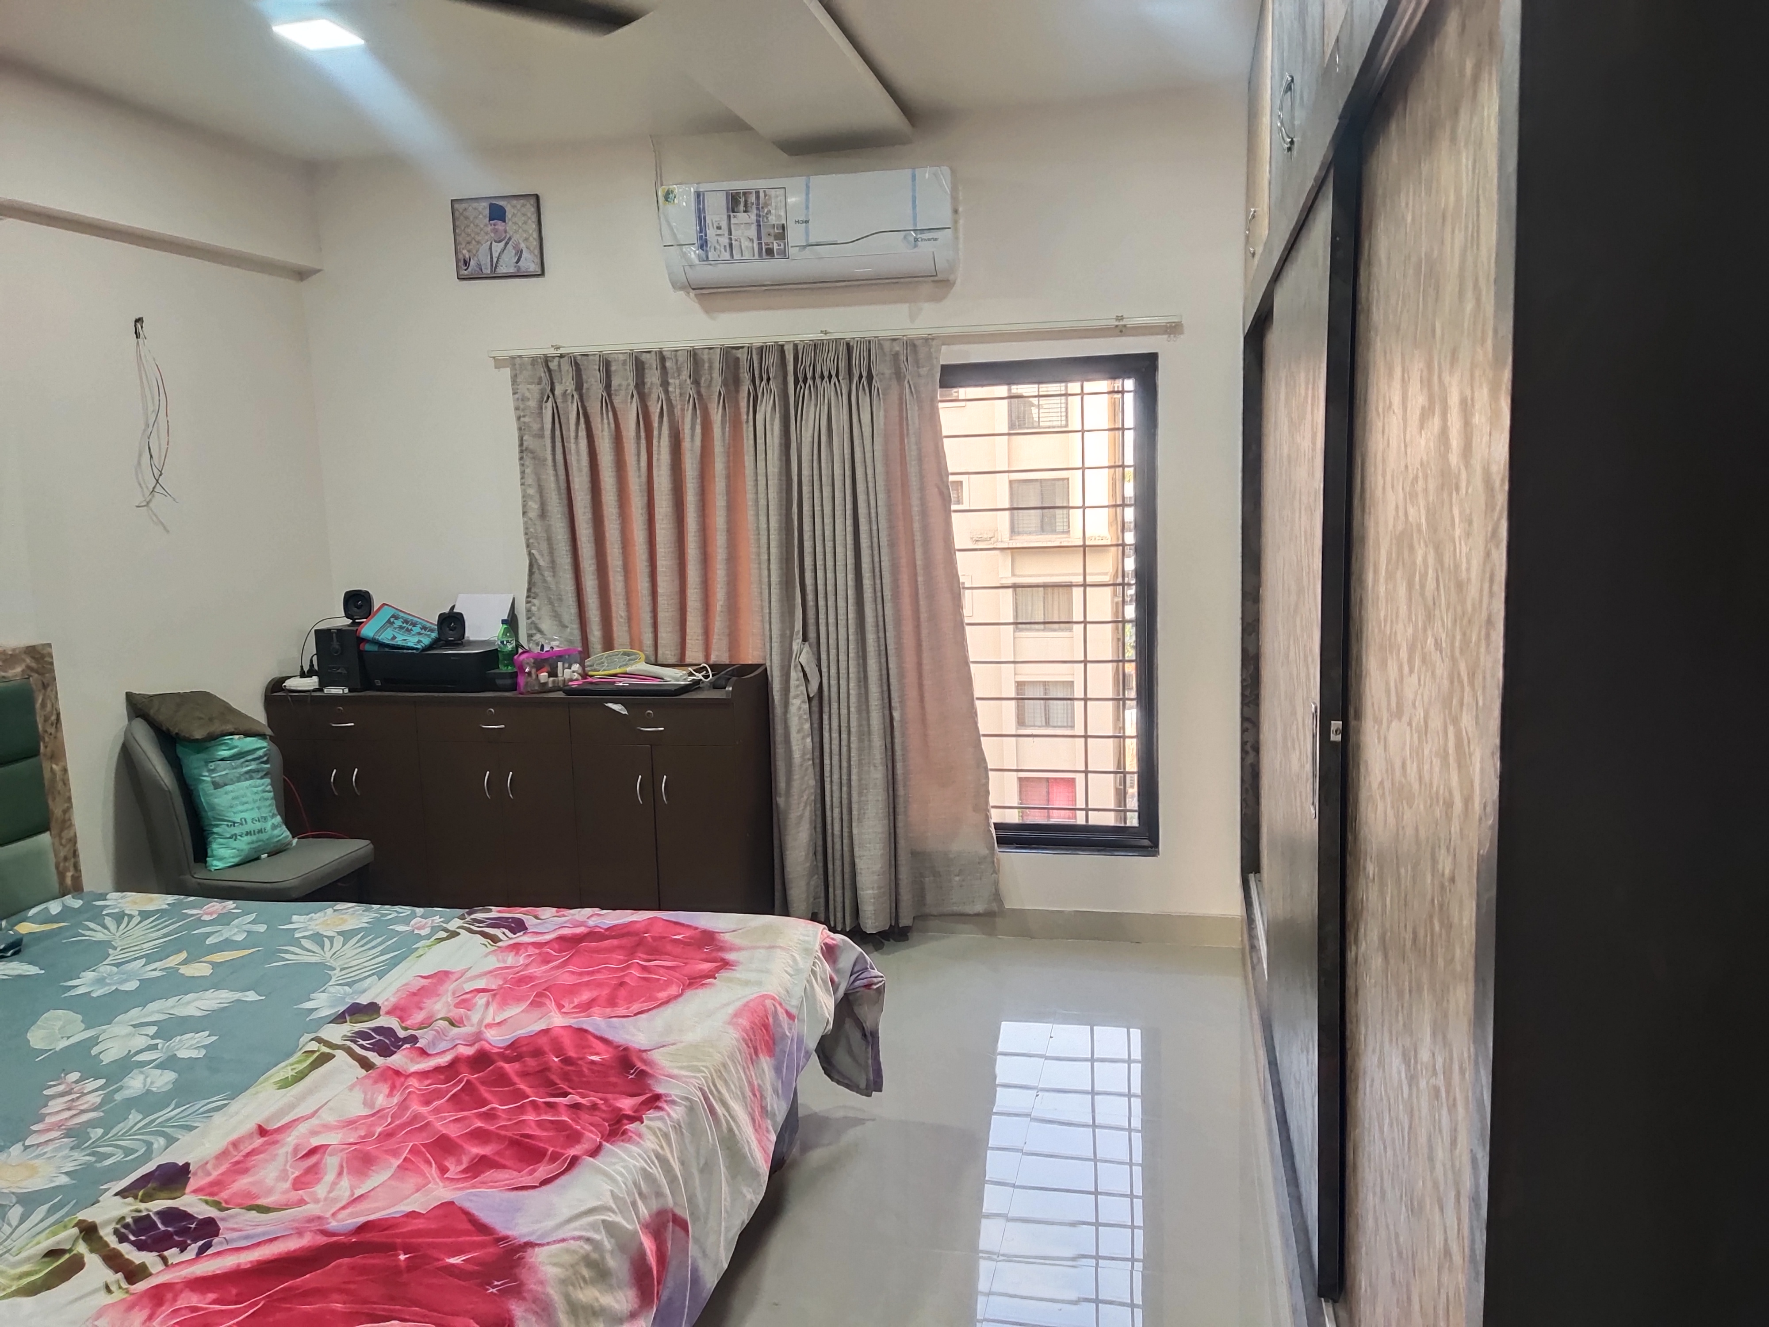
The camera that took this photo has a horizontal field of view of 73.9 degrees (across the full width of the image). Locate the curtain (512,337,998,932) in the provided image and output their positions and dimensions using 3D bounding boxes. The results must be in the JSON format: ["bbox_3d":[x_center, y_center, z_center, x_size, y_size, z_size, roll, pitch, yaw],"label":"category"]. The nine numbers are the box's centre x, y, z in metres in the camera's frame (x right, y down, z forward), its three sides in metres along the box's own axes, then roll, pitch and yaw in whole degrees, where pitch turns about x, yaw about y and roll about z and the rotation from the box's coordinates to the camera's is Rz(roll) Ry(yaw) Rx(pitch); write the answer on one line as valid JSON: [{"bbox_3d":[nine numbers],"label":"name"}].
[{"bbox_3d":[-0.463,-0.077,4.132,1.671,2.025,0.203,0,8,12],"label":"curtain"}]

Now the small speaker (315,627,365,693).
[{"bbox_3d":[-1.940,-0.025,4.317,0.167,0.229,0.213,-1,8,8],"label":"small speaker"}]

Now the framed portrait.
[{"bbox_3d":[-1.396,-1.532,4.225,0.342,0.278,0.022,0,8,12],"label":"framed portrait"}]

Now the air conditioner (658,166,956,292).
[{"bbox_3d":[-0.240,-1.420,3.905,0.957,0.324,0.218,0,8,12],"label":"air conditioner"}]

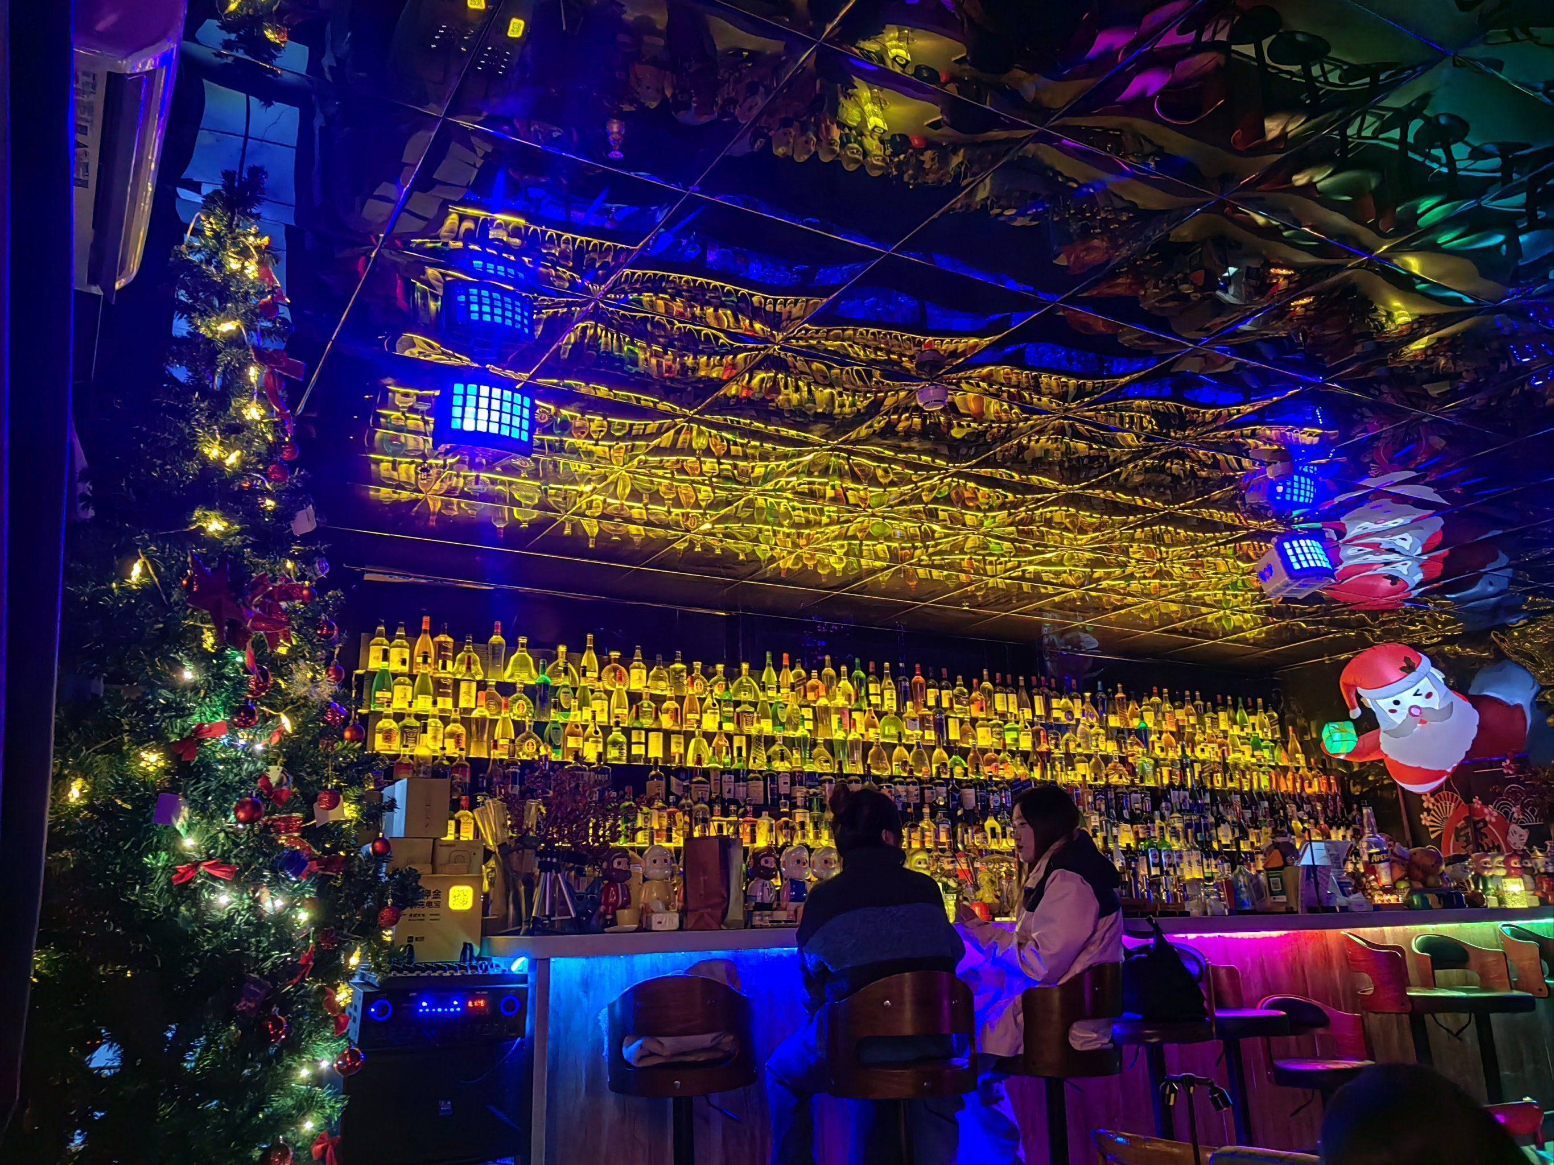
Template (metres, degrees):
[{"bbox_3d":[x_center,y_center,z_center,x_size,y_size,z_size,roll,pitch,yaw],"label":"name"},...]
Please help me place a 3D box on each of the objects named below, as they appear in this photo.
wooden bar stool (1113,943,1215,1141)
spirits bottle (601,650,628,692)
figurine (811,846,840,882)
[{"bbox_3d":[1.259,1.702,3.956,0.390,0.987,0.410,-9,-17,25],"label":"wooden bar stool"},{"bbox_3d":[-0.855,0.465,6.372,0.142,0.218,0.080,7,-18,-29],"label":"spirits bottle"},{"bbox_3d":[0.181,1.095,4.395,0.115,0.270,0.110,7,-18,-29],"label":"figurine"}]

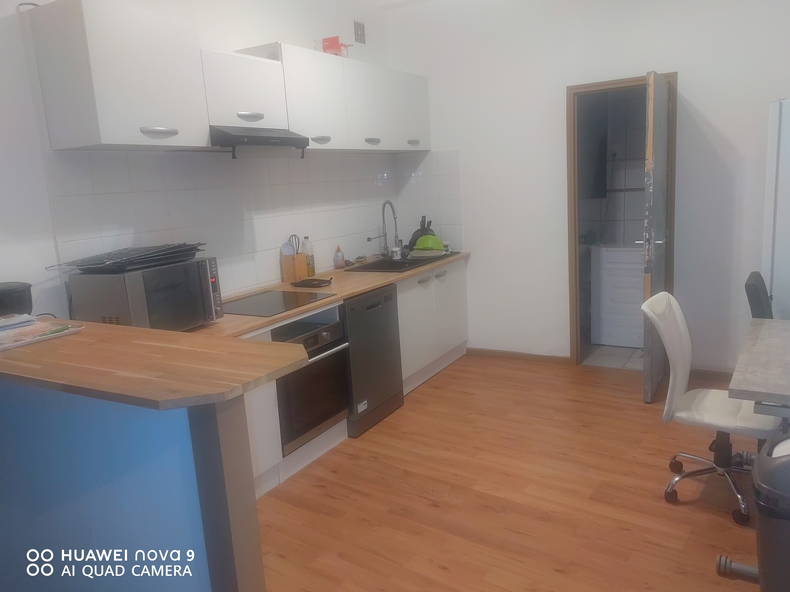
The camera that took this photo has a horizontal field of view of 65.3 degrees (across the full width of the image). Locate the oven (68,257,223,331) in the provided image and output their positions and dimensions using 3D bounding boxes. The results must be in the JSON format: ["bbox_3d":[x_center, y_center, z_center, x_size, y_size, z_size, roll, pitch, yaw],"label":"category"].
[{"bbox_3d":[-1.119,0.006,2.816,0.360,0.295,0.515,1,12,25],"label":"oven"}]

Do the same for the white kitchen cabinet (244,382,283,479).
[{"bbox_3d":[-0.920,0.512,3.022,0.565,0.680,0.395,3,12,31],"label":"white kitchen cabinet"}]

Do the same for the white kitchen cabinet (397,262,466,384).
[{"bbox_3d":[0.047,0.141,4.648,0.565,0.680,1.050,3,12,31],"label":"white kitchen cabinet"}]

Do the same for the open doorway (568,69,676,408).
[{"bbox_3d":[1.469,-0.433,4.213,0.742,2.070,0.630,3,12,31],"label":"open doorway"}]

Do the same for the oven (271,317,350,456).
[{"bbox_3d":[-0.654,0.459,3.429,0.560,0.588,0.590,3,12,31],"label":"oven"}]

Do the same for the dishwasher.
[{"bbox_3d":[-0.374,0.372,3.952,0.605,0.815,0.605,3,12,31],"label":"dishwasher"}]

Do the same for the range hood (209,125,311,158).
[{"bbox_3d":[-0.838,-0.838,3.395,0.460,0.160,0.595,3,12,31],"label":"range hood"}]

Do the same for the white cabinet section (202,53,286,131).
[{"bbox_3d":[-0.892,-1.039,3.223,0.340,0.345,0.598,2,12,29],"label":"white cabinet section"}]

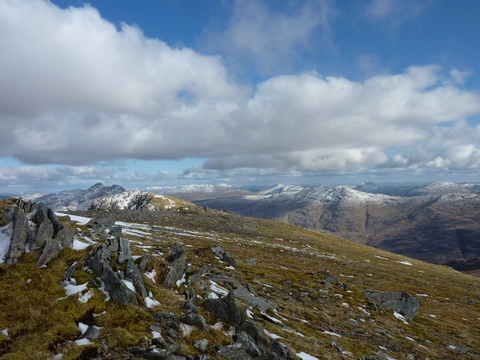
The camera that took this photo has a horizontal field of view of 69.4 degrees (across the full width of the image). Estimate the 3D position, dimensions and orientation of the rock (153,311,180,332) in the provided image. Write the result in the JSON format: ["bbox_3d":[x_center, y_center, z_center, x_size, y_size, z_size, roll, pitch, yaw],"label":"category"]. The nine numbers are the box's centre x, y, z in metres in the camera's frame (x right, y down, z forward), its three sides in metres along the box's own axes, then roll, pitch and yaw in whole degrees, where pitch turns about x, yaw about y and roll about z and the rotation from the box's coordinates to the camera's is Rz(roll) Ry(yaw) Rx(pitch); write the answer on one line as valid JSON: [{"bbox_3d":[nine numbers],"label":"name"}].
[{"bbox_3d":[-0.943,1.816,4.450,0.360,0.250,0.300,0,-1,0],"label":"rock"}]

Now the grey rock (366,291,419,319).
[{"bbox_3d":[3.343,2.718,7.600,1.140,0.520,0.650,0,-1,0],"label":"grey rock"}]

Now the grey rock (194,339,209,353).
[{"bbox_3d":[-0.439,1.886,3.950,0.160,0.150,0.150,0,-1,0],"label":"grey rock"}]

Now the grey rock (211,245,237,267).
[{"bbox_3d":[-0.447,2.047,9.400,0.700,0.500,0.450,0,-1,0],"label":"grey rock"}]

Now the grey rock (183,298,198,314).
[{"bbox_3d":[-0.735,1.879,5.150,0.240,0.220,0.220,0,-1,0],"label":"grey rock"}]

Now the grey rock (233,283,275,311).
[{"bbox_3d":[0.276,2.218,6.600,0.840,0.380,0.750,0,-1,0],"label":"grey rock"}]

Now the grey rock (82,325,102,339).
[{"bbox_3d":[-1.632,1.682,3.850,0.210,0.130,0.170,0,-1,0],"label":"grey rock"}]

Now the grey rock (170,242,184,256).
[{"bbox_3d":[-1.334,1.483,7.400,0.300,0.280,0.280,0,-1,0],"label":"grey rock"}]

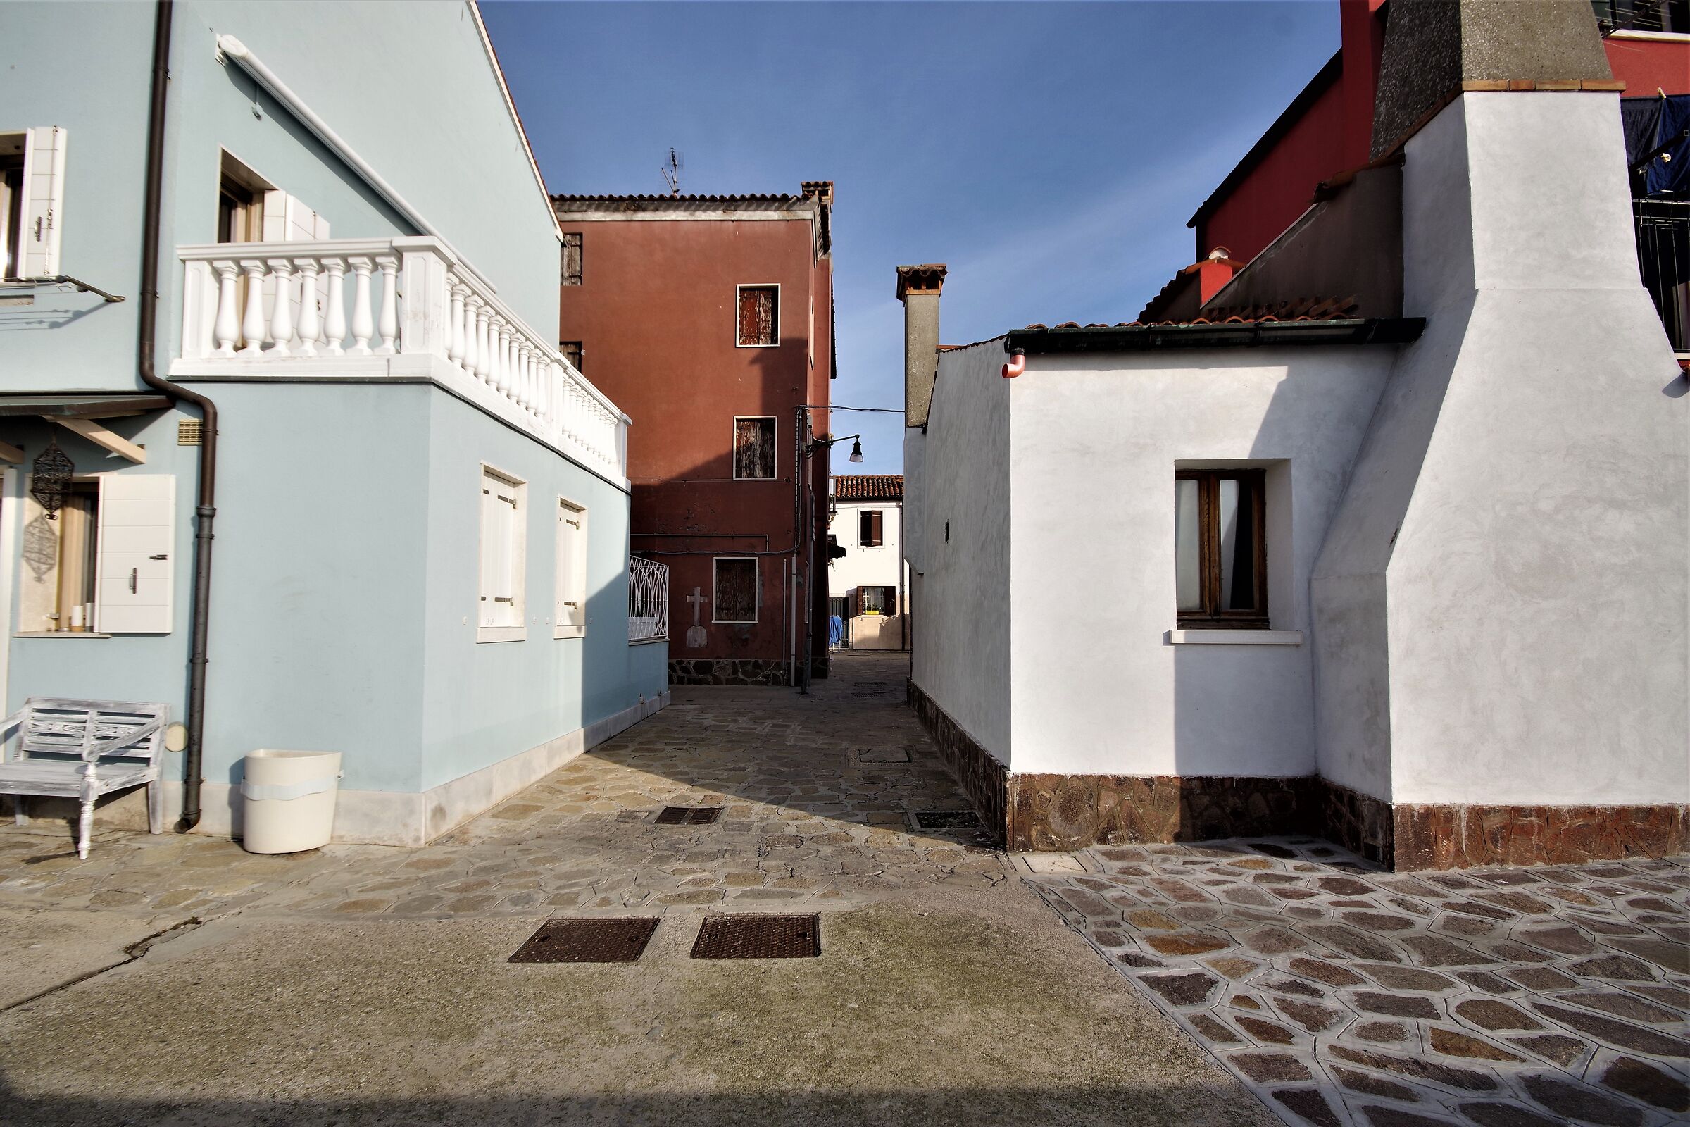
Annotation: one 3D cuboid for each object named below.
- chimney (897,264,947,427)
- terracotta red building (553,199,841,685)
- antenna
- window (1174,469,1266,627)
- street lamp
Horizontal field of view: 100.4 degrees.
[{"bbox_3d":[1.041,-2.912,9.620,0.640,2.134,0.640,0,-3,1],"label":"chimney"},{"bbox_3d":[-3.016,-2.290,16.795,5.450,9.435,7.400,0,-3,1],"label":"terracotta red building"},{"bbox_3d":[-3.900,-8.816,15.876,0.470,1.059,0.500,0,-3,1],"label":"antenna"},{"bbox_3d":[2.565,-0.108,4.954,0.730,1.102,0.110,0,-3,1],"label":"window"},{"bbox_3d":[-0.174,-2.188,13.249,1.040,0.553,0.280,0,-3,1],"label":"street lamp"}]

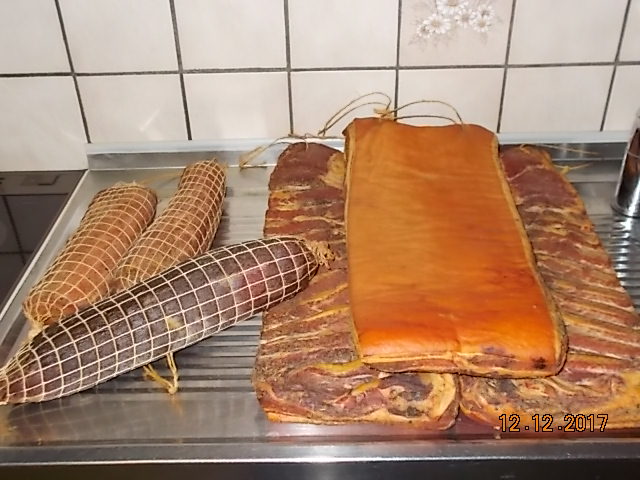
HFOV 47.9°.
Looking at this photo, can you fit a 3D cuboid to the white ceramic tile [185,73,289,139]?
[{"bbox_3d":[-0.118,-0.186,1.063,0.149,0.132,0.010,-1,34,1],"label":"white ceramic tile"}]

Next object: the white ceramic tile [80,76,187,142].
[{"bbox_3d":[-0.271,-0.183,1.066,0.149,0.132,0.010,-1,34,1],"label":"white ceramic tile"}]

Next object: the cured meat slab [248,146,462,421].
[{"bbox_3d":[0.031,0.017,0.875,0.188,0.048,0.505,-1,34,1],"label":"cured meat slab"}]

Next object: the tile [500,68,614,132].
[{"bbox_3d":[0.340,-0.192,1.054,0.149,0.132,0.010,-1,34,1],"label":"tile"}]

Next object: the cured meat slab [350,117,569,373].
[{"bbox_3d":[0.132,-0.025,0.852,0.197,0.048,0.472,-1,34,1],"label":"cured meat slab"}]

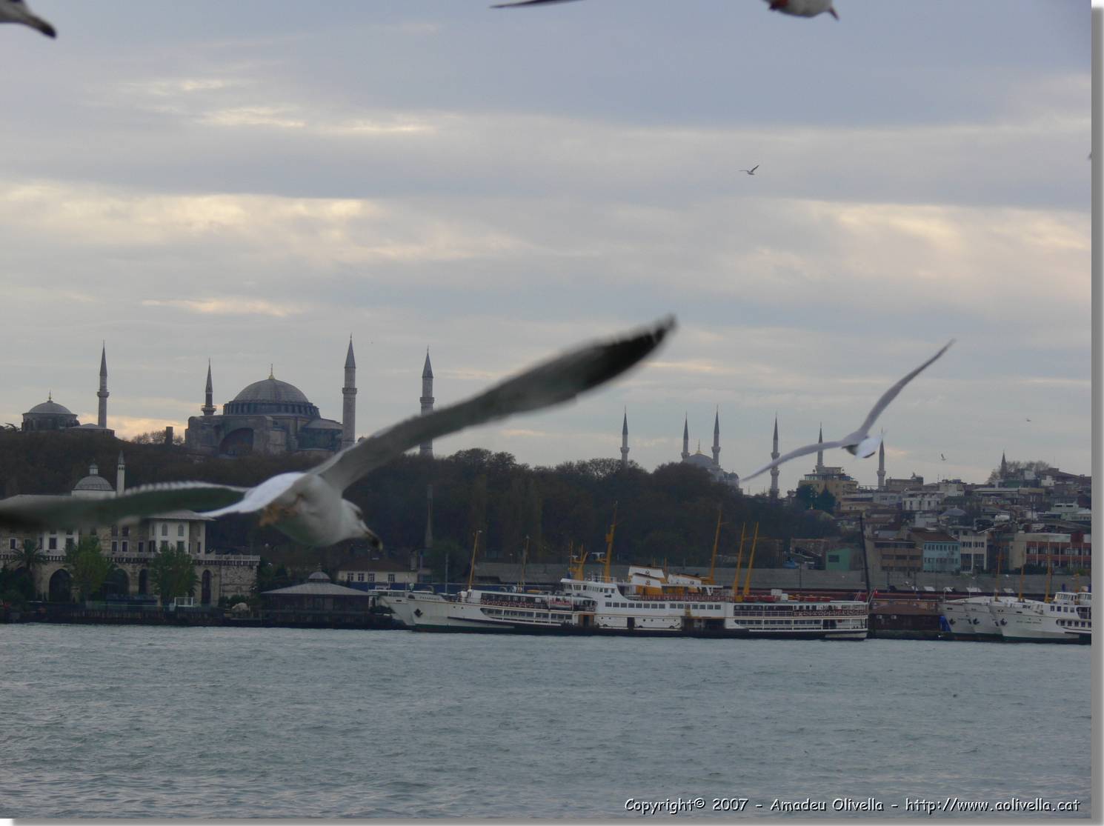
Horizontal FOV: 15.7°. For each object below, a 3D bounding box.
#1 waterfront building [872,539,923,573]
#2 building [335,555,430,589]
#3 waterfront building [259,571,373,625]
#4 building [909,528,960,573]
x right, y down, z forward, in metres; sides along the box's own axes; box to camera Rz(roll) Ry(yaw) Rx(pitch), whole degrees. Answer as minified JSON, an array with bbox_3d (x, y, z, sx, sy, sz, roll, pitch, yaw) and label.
[{"bbox_3d":[78.880,33.110,918.020,11.500,8.500,6.300,3,-3,-32],"label":"waterfront building"},{"bbox_3d":[-32.870,31.030,773.680,16.500,7.000,10.000,2,-3,-18],"label":"building"},{"bbox_3d":[-39.990,31.520,680.100,18.800,9.100,18.000,1,-3,-4],"label":"waterfront building"},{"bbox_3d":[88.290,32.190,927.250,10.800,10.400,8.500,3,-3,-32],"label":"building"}]

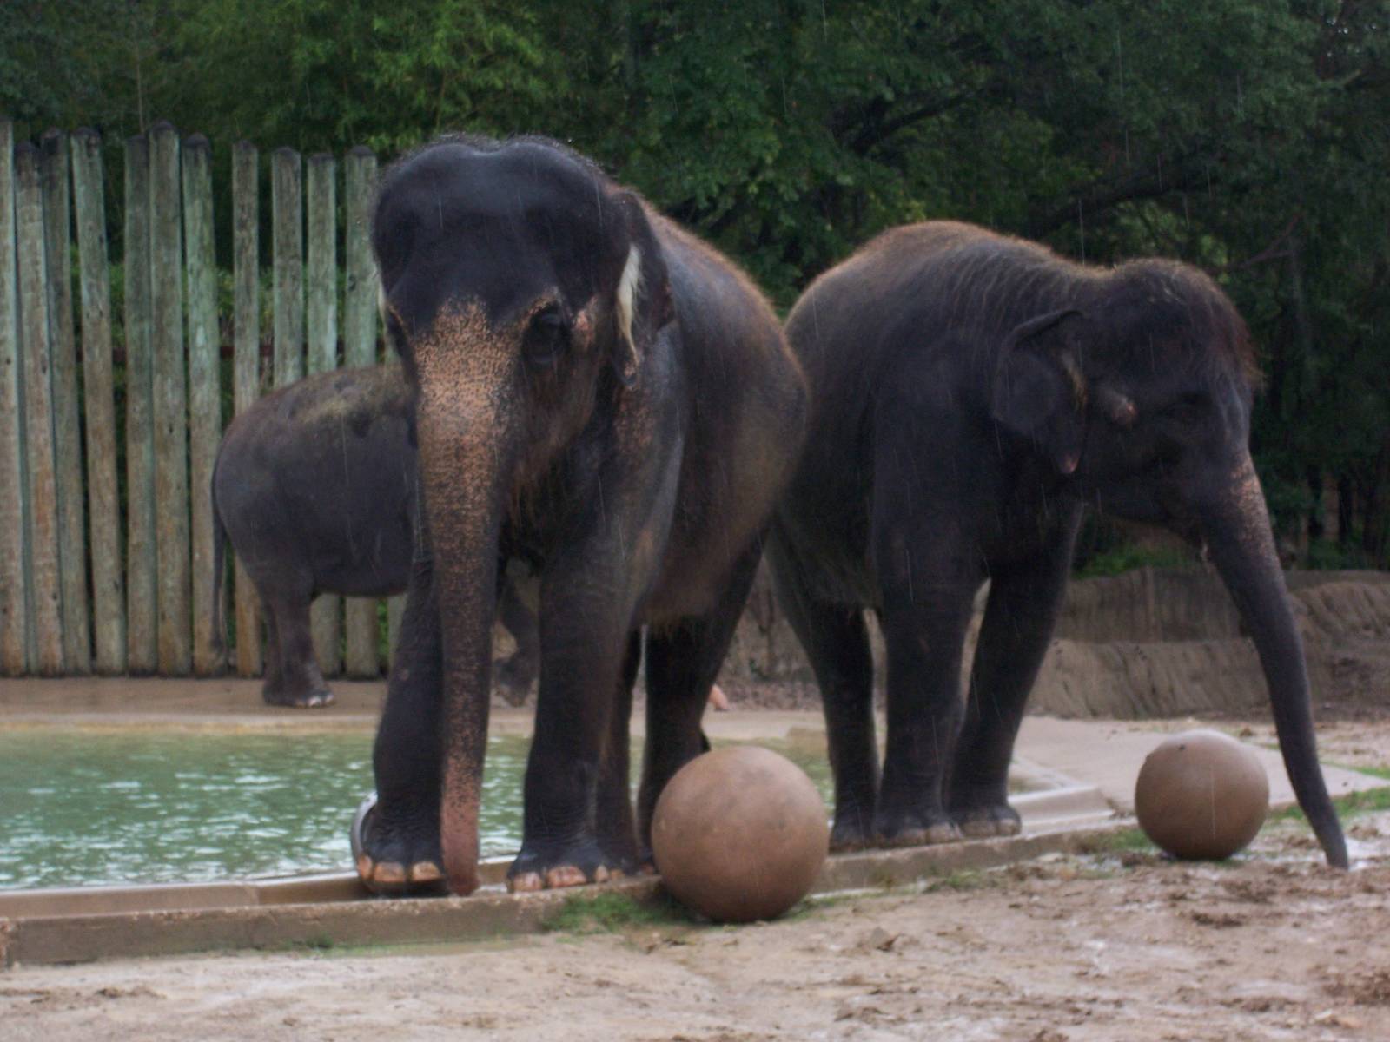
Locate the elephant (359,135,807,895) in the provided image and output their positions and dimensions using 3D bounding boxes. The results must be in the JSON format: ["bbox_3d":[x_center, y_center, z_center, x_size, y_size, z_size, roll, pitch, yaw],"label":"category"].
[{"bbox_3d":[-0.280,0.000,18.500,1.100,2.520,2.800,0,1,27],"label":"elephant"}]

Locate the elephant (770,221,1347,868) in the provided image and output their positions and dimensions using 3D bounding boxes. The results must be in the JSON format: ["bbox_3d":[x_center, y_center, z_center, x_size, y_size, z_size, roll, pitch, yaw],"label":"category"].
[{"bbox_3d":[1.400,0.040,20.300,1.250,2.400,2.500,-1,1,-42],"label":"elephant"}]

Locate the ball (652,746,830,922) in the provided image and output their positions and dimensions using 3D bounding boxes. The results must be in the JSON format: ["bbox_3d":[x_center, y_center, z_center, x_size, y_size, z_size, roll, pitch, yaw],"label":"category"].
[{"bbox_3d":[0.158,1.075,18.200,0.610,0.610,0.610,0,1,0],"label":"ball"}]

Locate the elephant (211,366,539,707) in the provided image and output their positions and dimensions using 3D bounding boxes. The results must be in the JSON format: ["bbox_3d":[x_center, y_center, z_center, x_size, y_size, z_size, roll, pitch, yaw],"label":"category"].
[{"bbox_3d":[-1.430,0.090,32.000,2.850,2.080,0.950,0,1,10],"label":"elephant"}]

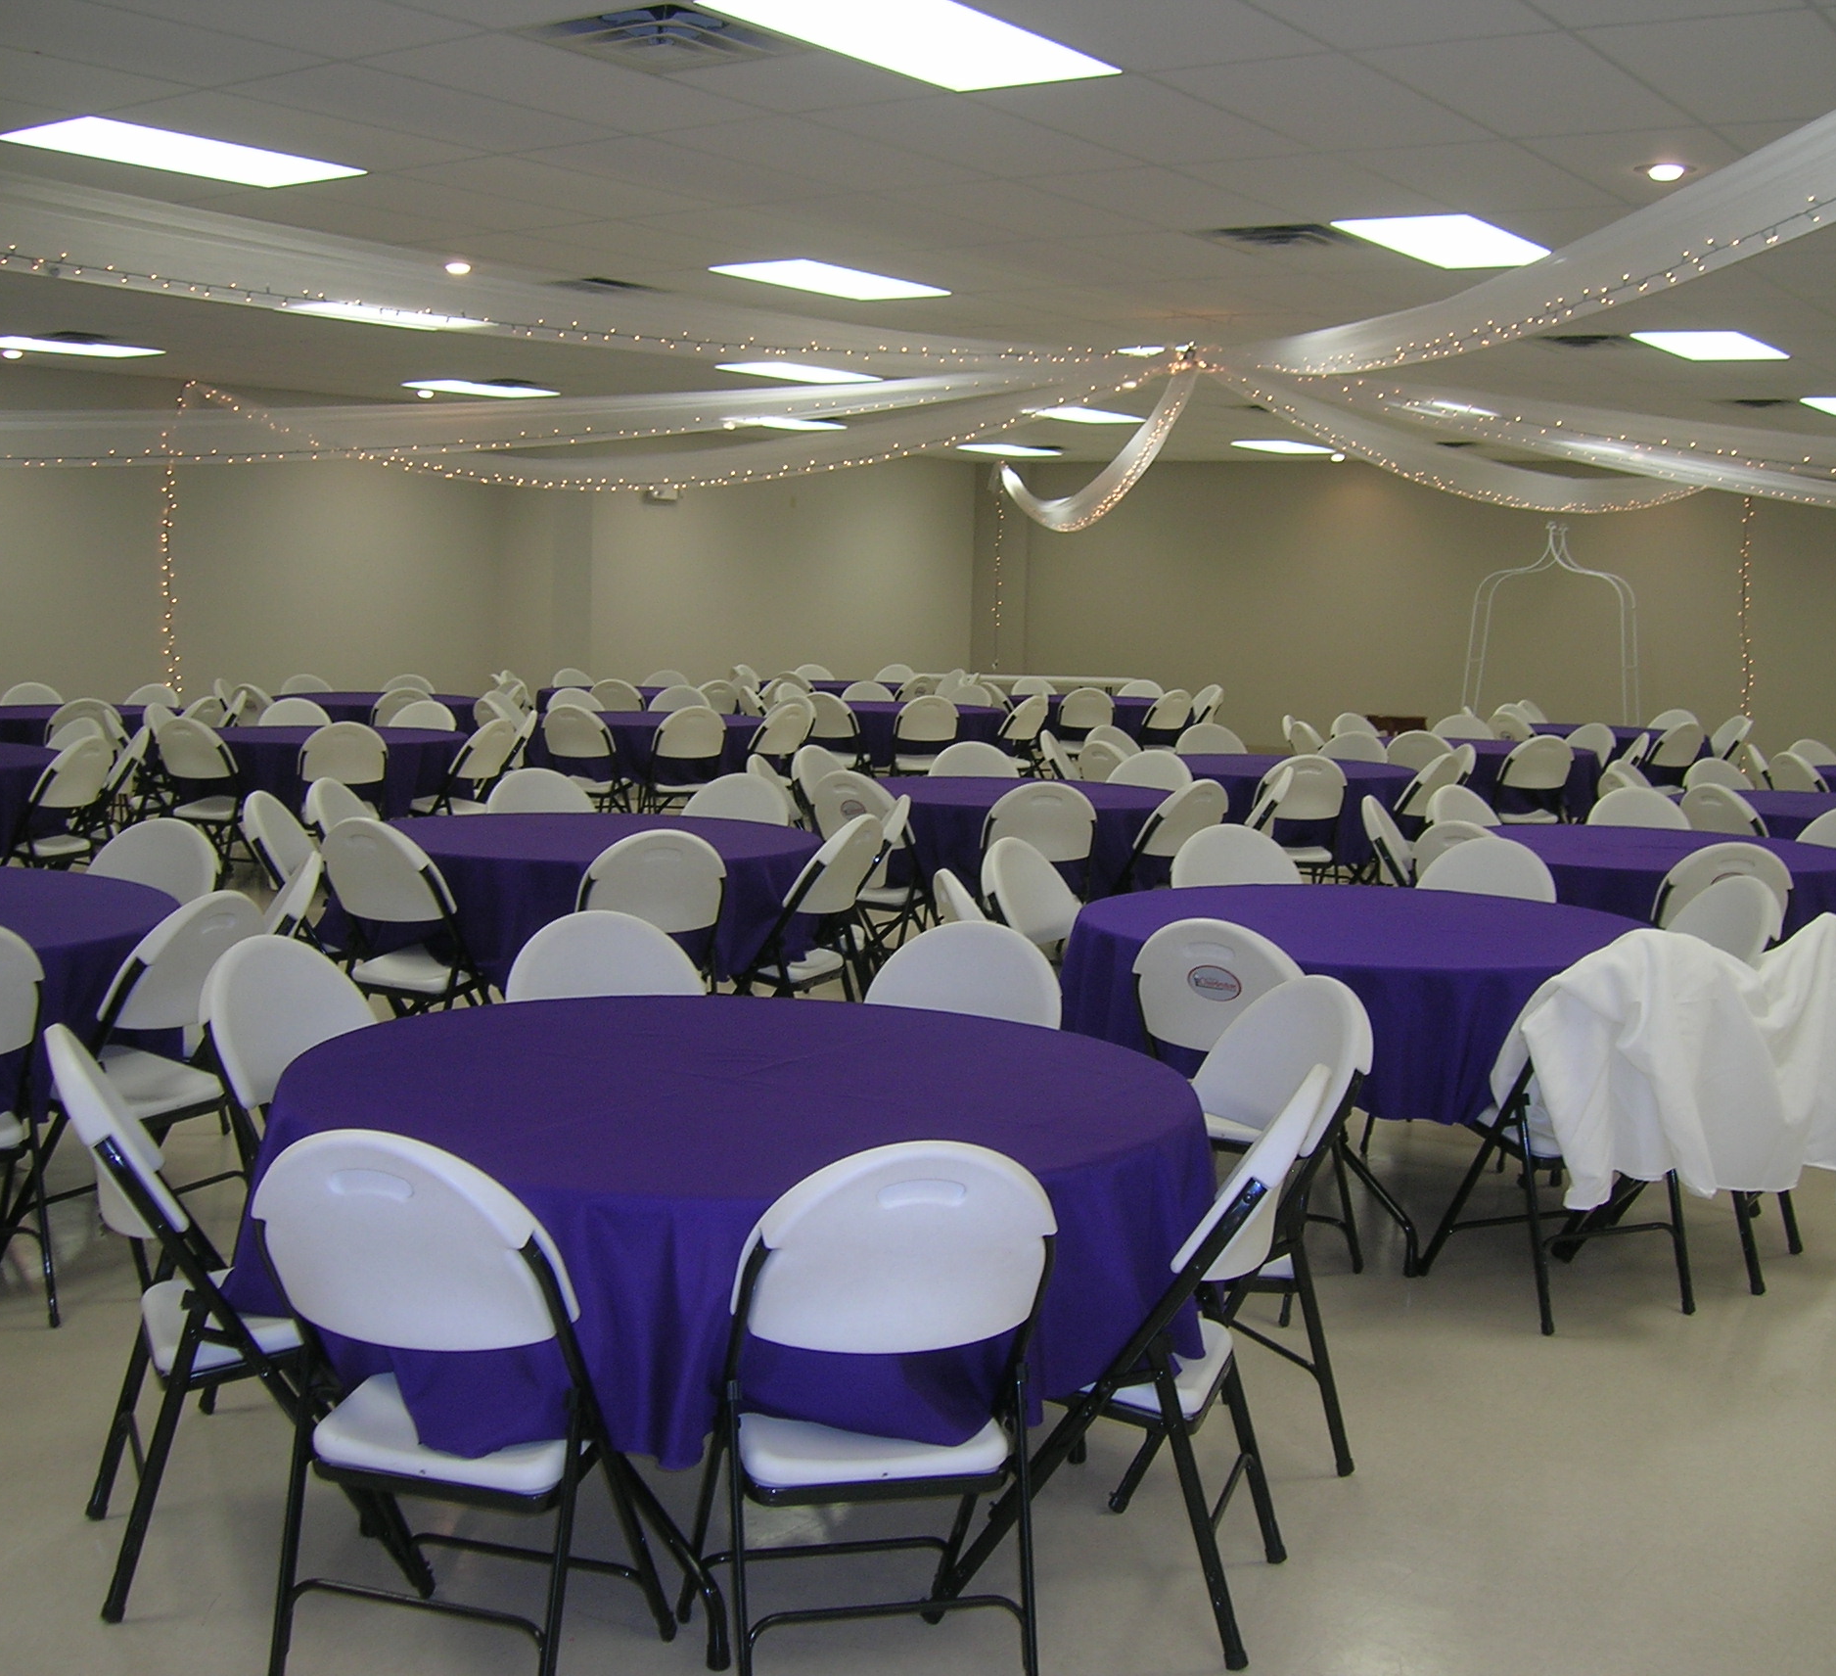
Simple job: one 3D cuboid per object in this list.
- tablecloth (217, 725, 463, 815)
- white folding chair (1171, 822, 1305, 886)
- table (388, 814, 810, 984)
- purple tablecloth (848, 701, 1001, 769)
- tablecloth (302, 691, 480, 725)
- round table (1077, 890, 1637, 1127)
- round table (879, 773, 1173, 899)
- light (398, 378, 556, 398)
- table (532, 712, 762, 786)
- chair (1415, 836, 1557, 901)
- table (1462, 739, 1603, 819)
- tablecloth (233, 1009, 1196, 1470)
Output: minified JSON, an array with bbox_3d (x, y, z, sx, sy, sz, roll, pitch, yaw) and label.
[{"bbox_3d":[-3.180,-0.183,11.798,1.570,0.750,1.570,0,6,-15],"label":"tablecloth"},{"bbox_3d":[1.021,0.404,6.702,0.460,0.860,0.500,0,7,-11],"label":"white folding chair"},{"bbox_3d":[-1.091,0.357,7.323,1.570,0.750,1.570,1,6,-8],"label":"table"},{"bbox_3d":[-0.141,-0.664,14.471,1.600,0.390,1.600,2,7,0],"label":"purple tablecloth"},{"bbox_3d":[-3.858,-0.793,15.708,1.600,0.400,1.600,0,6,-14],"label":"tablecloth"},{"bbox_3d":[1.188,0.582,5.813,1.560,0.735,1.560,2,6,0],"label":"round table"},{"bbox_3d":[0.367,0.173,9.241,1.560,0.735,1.560,2,6,0],"label":"round table"},{"bbox_3d":[-3.299,-3.400,16.612,0.600,0.080,1.200,6,8,35],"label":"light"},{"bbox_3d":[-1.620,-0.362,13.475,1.560,0.735,1.560,2,6,0],"label":"table"},{"bbox_3d":[1.613,0.452,6.571,0.470,0.870,0.560,5,7,28],"label":"chair"},{"bbox_3d":[3.440,-0.206,13.720,1.570,0.750,1.570,3,6,14],"label":"table"},{"bbox_3d":[-0.298,0.597,3.733,1.570,0.380,1.570,2,6,0],"label":"tablecloth"}]

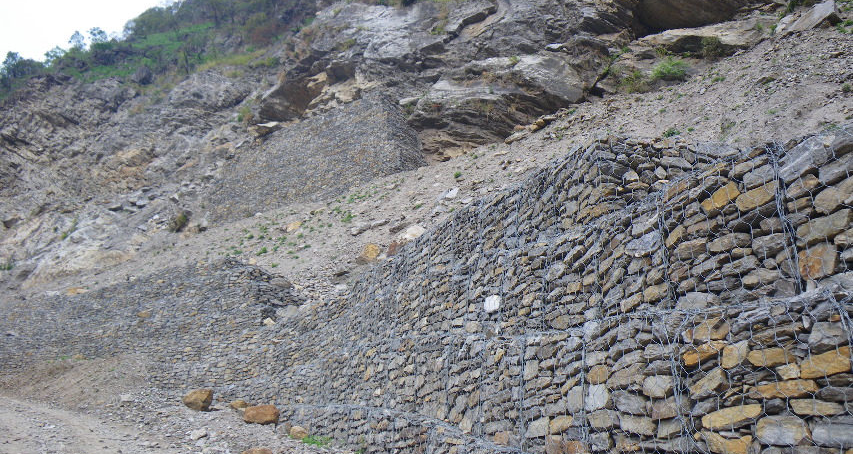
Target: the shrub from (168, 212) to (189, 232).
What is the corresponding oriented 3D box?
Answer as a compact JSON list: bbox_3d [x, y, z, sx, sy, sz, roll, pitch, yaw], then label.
[{"bbox_3d":[-11.140,-0.247,31.000,0.900,0.850,0.800,4,-12,-20],"label":"shrub"}]

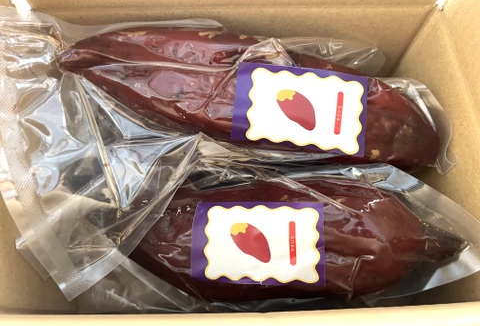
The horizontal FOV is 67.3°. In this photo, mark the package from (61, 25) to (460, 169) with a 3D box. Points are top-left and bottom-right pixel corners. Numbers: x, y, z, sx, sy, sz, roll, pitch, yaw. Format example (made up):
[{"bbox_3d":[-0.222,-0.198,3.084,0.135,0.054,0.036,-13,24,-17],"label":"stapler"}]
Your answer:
[{"bbox_3d":[0.001,-0.038,0.211,0.228,0.058,0.068,11,75,5],"label":"package"}]

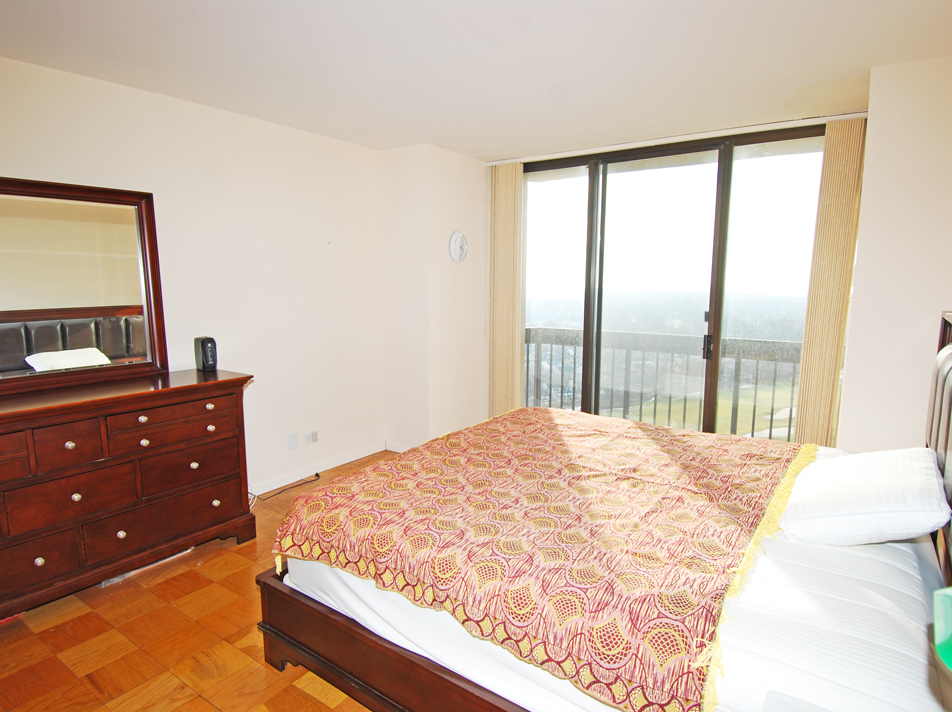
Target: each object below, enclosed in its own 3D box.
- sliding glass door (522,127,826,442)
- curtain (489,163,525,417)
[{"bbox_3d":[1.278,-0.337,3.984,2.500,2.420,0.120,6,10,35],"label":"sliding glass door"},{"bbox_3d":[0.278,-0.448,4.618,0.350,2.420,0.110,6,10,35],"label":"curtain"}]

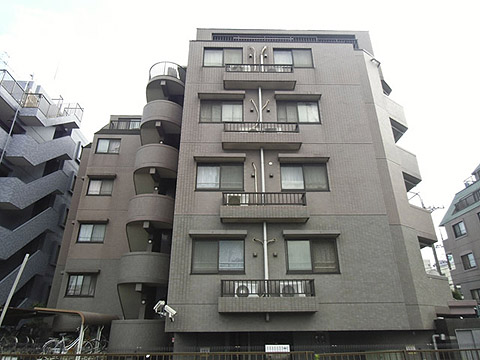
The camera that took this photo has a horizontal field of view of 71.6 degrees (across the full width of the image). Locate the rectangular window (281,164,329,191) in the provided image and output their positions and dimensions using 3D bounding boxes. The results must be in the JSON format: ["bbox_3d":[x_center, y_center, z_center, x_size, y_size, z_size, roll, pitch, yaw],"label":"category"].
[{"bbox_3d":[2.351,-0.083,12.069,1.718,1.126,0.120,0,-25,-1],"label":"rectangular window"}]

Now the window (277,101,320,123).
[{"bbox_3d":[2.338,-2.663,13.257,1.686,1.128,0.157,0,-25,-1],"label":"window"}]

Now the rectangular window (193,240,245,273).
[{"bbox_3d":[-0.693,2.493,10.812,1.718,1.126,0.120,0,-25,-1],"label":"rectangular window"}]

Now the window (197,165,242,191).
[{"bbox_3d":[-0.702,-0.095,12.020,1.718,1.126,0.120,0,-25,-1],"label":"window"}]

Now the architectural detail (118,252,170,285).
[{"bbox_3d":[-4.329,4.307,15.717,2.921,1.317,1.924,0,-25,-1],"label":"architectural detail"}]

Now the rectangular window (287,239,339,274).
[{"bbox_3d":[2.361,2.505,10.861,1.718,1.126,0.120,0,-25,-1],"label":"rectangular window"}]

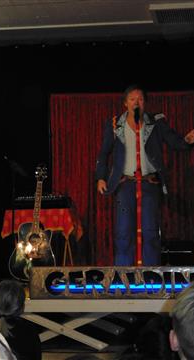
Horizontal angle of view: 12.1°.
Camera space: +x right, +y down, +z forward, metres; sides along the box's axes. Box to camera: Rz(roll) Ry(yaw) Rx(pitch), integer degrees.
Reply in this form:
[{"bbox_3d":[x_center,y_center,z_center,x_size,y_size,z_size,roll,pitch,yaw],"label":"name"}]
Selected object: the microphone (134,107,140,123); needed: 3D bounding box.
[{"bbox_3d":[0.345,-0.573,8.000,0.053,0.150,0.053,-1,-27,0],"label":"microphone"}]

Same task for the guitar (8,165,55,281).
[{"bbox_3d":[-0.545,0.369,7.850,0.405,1.030,0.120,5,-12,-3],"label":"guitar"}]

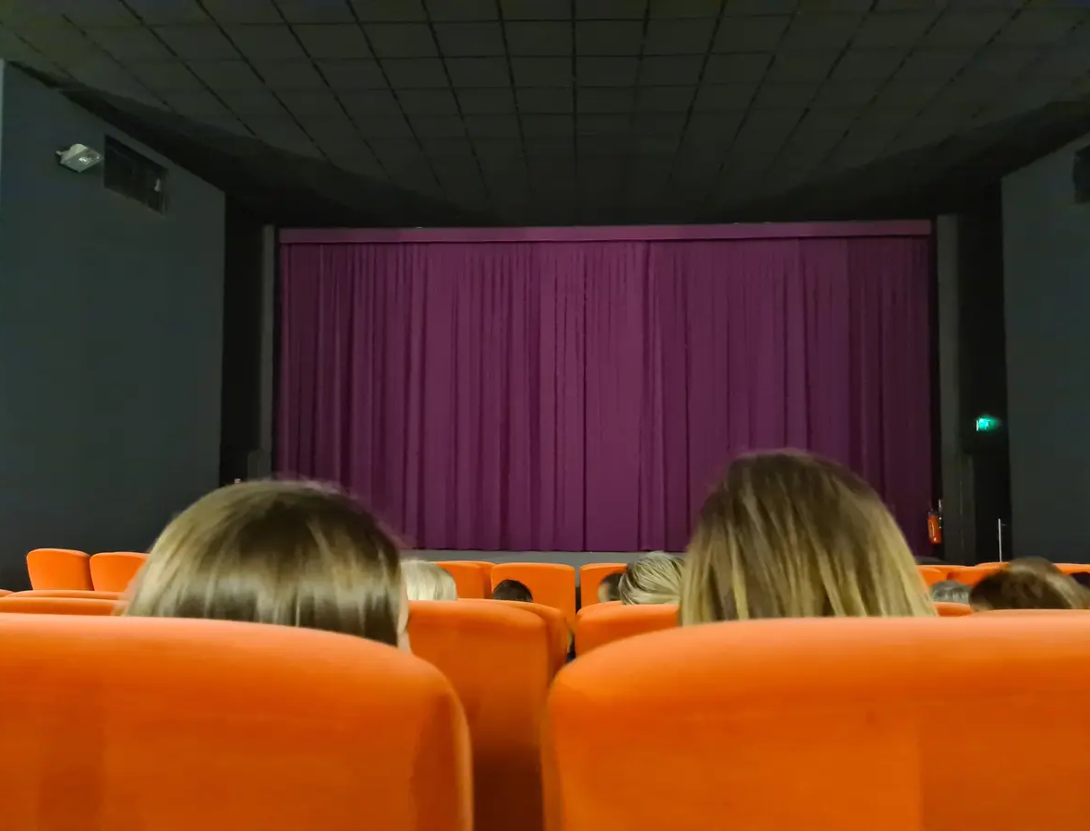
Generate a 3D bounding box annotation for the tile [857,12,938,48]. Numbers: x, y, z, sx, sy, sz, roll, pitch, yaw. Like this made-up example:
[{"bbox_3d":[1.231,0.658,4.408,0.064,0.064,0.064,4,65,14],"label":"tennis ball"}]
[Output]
[{"bbox_3d":[3.000,-3.322,7.221,0.610,0.025,0.610,0,-4,2],"label":"tile"}]

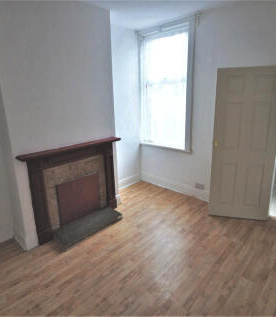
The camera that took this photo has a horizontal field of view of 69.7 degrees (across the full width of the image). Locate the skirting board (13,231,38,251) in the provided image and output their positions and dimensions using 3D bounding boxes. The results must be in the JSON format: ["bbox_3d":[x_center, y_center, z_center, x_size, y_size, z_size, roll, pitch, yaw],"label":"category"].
[{"bbox_3d":[-1.348,0.949,2.375,0.321,0.140,0.137,11,19,38],"label":"skirting board"}]

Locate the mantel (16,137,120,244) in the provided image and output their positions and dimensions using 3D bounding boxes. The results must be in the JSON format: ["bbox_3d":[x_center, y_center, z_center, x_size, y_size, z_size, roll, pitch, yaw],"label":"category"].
[{"bbox_3d":[-0.766,0.361,2.591,1.283,1.080,0.190,-14,20,-38],"label":"mantel"}]

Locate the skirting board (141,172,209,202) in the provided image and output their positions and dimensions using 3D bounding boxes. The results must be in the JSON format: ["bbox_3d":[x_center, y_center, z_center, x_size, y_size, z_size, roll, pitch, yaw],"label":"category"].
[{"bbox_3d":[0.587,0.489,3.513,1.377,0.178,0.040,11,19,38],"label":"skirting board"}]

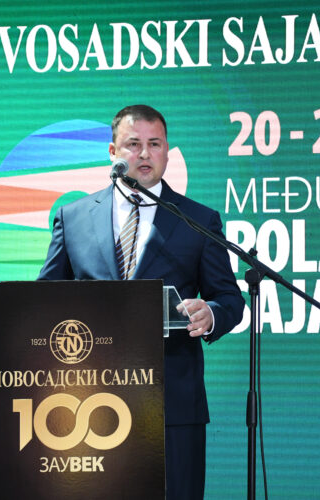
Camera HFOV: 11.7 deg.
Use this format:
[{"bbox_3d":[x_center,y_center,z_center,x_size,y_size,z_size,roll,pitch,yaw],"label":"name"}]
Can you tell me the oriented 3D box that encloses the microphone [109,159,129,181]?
[{"bbox_3d":[-0.120,-0.232,4.546,0.052,0.052,0.168,-2,13,6],"label":"microphone"}]

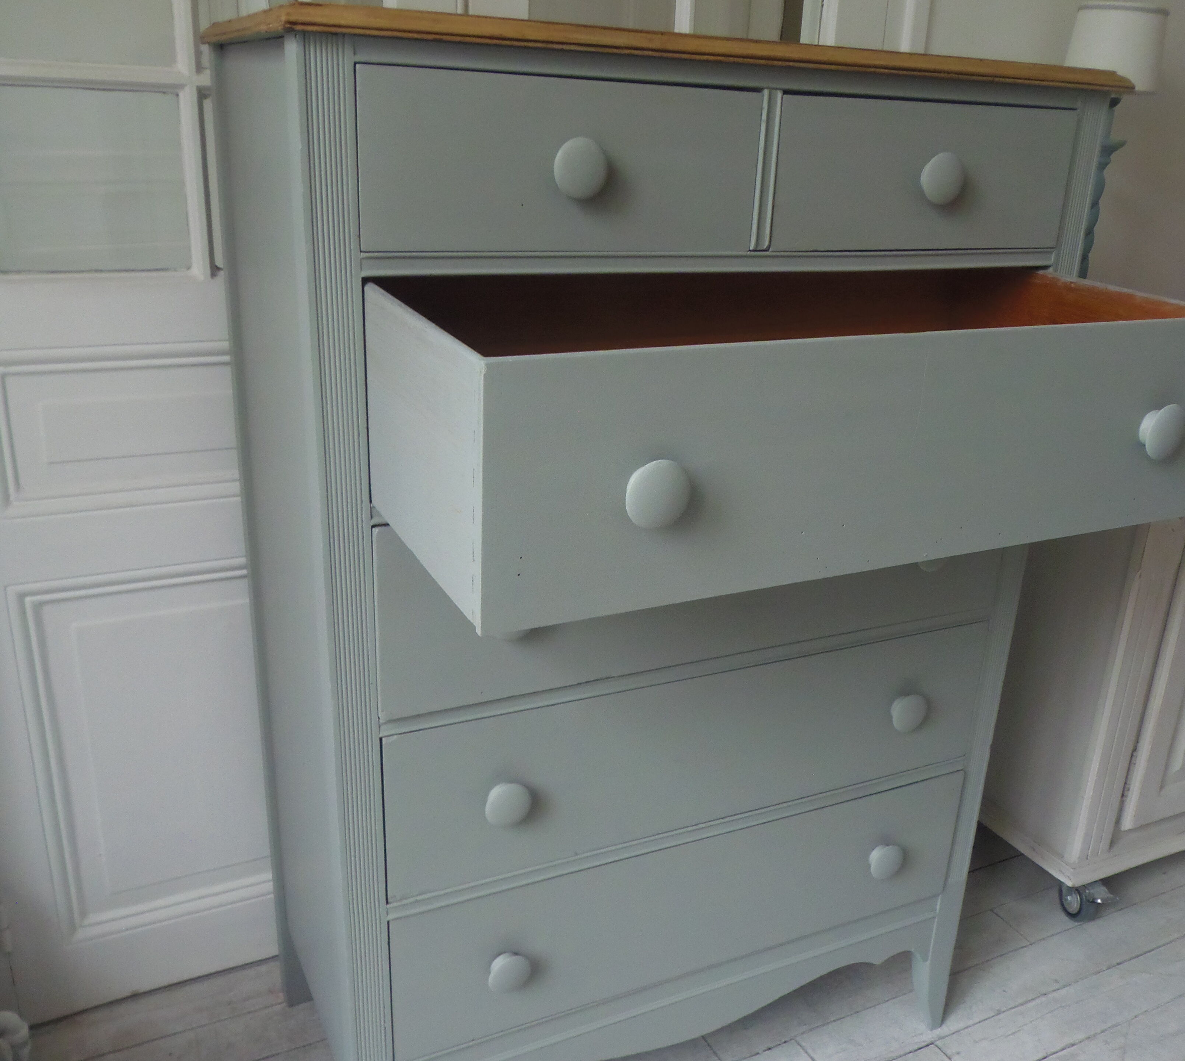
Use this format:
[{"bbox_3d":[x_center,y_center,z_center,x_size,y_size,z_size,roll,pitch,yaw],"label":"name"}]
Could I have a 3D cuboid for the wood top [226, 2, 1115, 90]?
[{"bbox_3d":[0.087,-0.506,1.184,0.911,0.021,0.438,-7,22,-25],"label":"wood top"}]

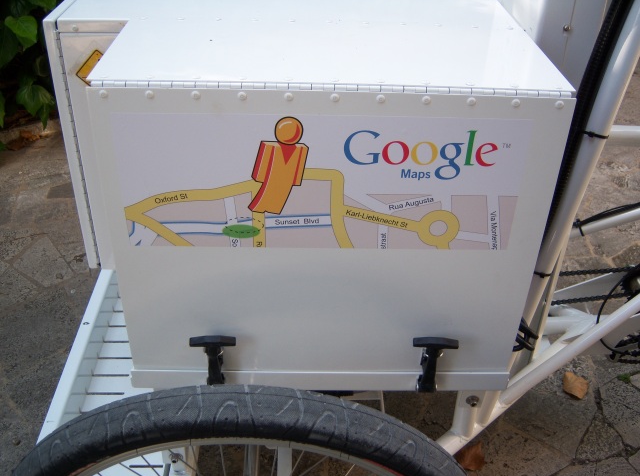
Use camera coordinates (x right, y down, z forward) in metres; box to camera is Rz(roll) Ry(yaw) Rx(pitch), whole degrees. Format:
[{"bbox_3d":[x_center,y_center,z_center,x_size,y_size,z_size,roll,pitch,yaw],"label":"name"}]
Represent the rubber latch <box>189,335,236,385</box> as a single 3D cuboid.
[{"bbox_3d":[-0.144,0.171,0.921,0.063,0.105,0.035,1,33,-2],"label":"rubber latch"}]

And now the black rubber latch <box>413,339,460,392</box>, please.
[{"bbox_3d":[0.155,0.175,0.932,0.063,0.105,0.035,1,33,-2],"label":"black rubber latch"}]

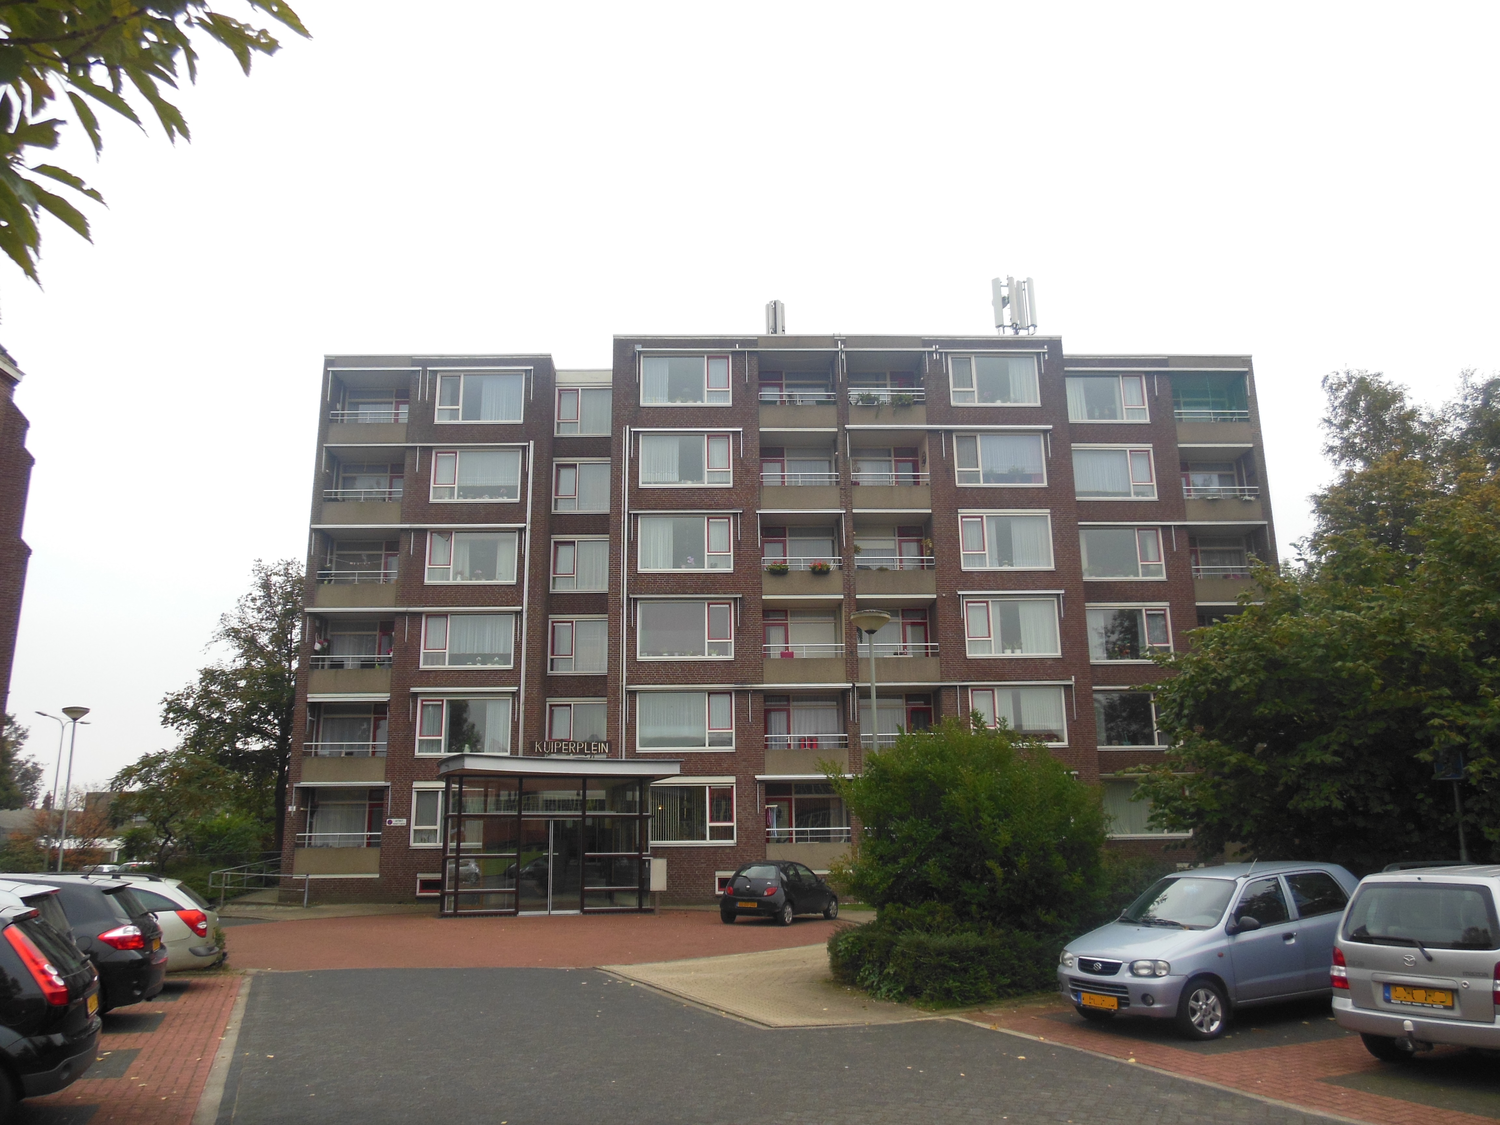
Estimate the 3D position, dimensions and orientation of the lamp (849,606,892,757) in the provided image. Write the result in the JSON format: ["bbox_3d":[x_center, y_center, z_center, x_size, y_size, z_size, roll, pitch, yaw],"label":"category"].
[{"bbox_3d":[1.872,3.229,15.883,0.600,5.200,0.600,0,-14,-2],"label":"lamp"}]

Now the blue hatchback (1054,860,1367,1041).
[{"bbox_3d":[4.738,3.898,11.159,3.500,1.460,1.500,7,-16,-30],"label":"blue hatchback"}]

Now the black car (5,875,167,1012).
[{"bbox_3d":[-8.508,4.133,11.359,4.200,1.500,1.760,4,-15,-20],"label":"black car"}]

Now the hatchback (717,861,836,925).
[{"bbox_3d":[0.753,7.720,25.495,1.640,1.390,3.620,-8,-16,27],"label":"hatchback"}]

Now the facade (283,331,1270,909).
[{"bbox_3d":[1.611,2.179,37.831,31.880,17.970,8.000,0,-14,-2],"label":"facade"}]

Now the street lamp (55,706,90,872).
[{"bbox_3d":[-17.320,6.301,27.289,0.600,5.250,0.600,0,-14,-2],"label":"street lamp"}]

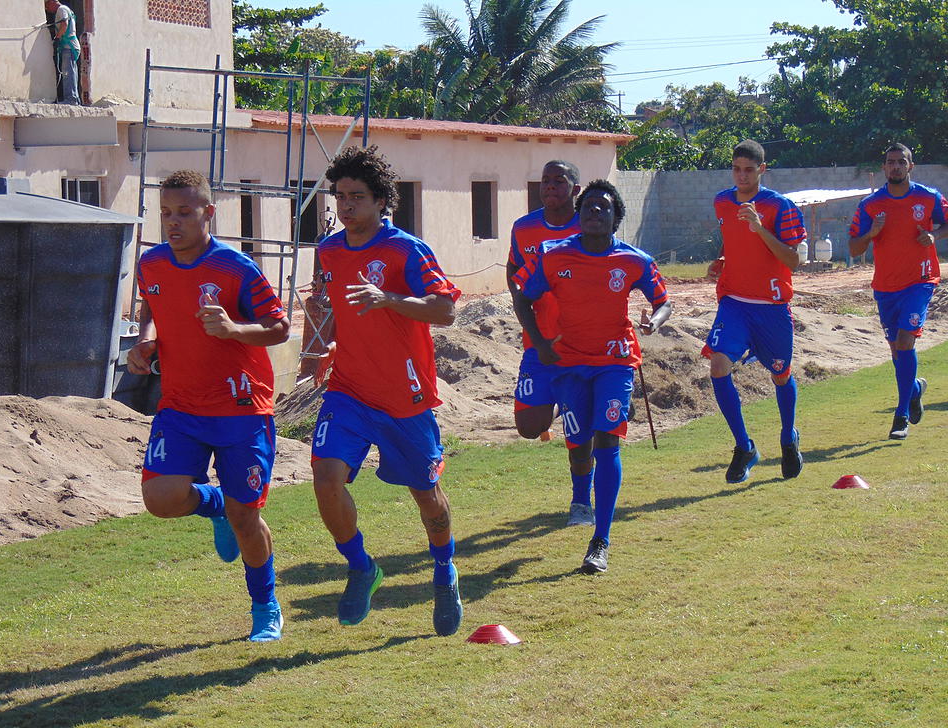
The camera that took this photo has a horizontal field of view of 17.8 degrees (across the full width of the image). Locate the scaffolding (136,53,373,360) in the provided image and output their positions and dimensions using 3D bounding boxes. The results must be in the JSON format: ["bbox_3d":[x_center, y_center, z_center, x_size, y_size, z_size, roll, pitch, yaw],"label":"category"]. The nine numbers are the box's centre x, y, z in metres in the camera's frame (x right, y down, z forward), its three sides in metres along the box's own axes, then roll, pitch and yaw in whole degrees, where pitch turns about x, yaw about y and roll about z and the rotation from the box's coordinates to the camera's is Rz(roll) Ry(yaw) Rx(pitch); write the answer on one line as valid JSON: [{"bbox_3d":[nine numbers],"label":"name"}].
[{"bbox_3d":[-1.959,-1.195,26.300,1.500,3.000,1.880,5,3,14],"label":"scaffolding"}]

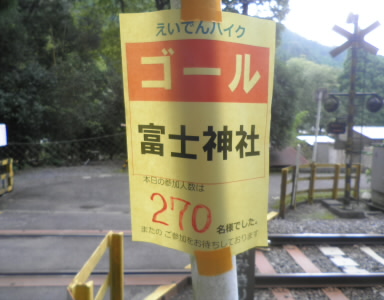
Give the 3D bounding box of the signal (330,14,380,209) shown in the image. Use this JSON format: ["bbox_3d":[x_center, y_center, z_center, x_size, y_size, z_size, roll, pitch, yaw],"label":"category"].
[{"bbox_3d":[3.986,-0.910,7.686,1.270,4.700,0.500,3,4,18],"label":"signal"}]

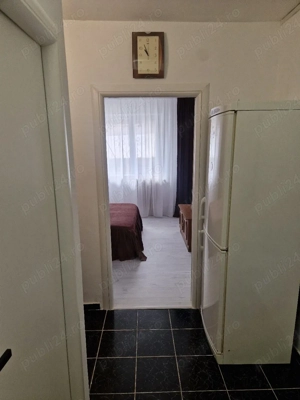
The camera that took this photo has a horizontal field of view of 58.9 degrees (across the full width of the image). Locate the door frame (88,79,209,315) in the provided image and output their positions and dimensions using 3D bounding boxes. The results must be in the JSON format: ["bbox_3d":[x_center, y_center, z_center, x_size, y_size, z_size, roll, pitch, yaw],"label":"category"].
[{"bbox_3d":[0.017,0.042,2.469,0.986,2.067,0.140,-1,11,-1],"label":"door frame"}]

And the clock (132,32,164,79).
[{"bbox_3d":[-0.010,-1.158,2.146,0.250,0.336,0.045,-1,11,-1],"label":"clock"}]

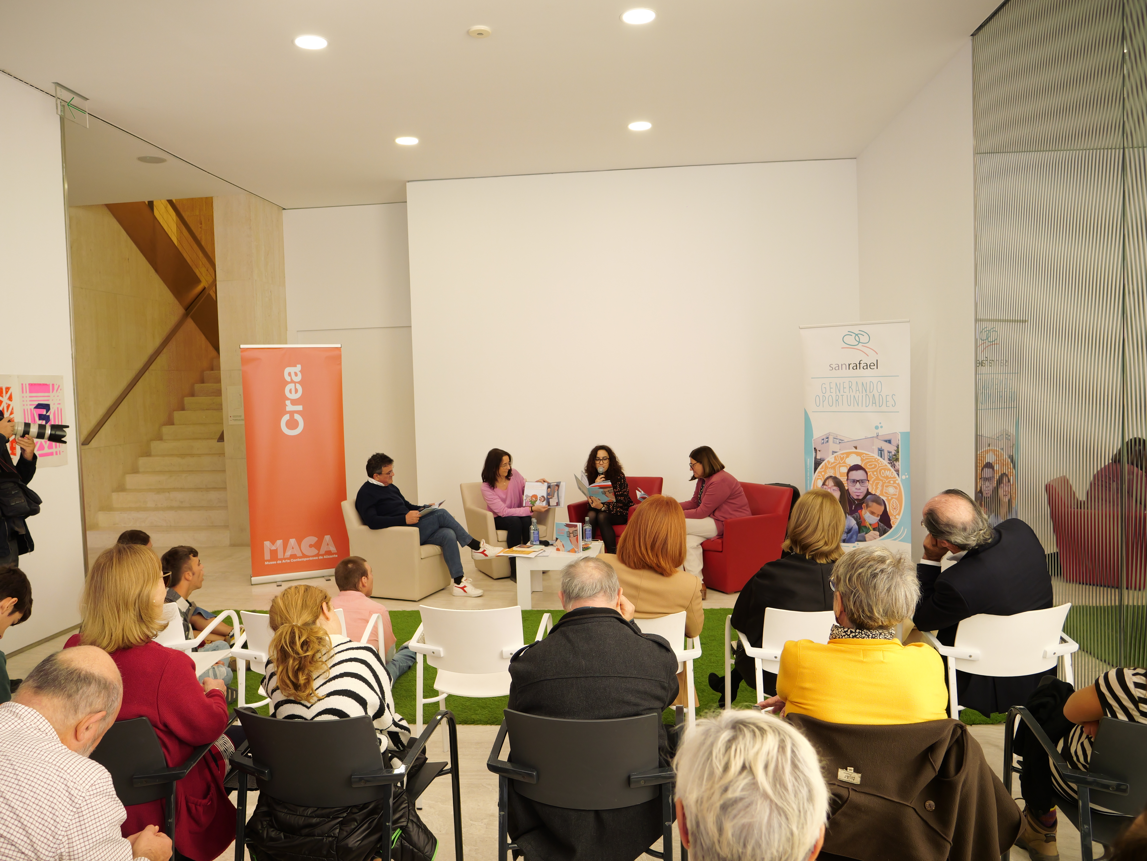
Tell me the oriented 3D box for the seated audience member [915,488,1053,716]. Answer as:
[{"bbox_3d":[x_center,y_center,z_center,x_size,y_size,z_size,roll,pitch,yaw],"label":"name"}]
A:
[{"bbox_3d":[1.515,0.799,3.262,0.600,1.200,0.860,-2,3,-4],"label":"seated audience member"}]

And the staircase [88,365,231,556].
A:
[{"bbox_3d":[-4.642,0.061,10.673,1.730,2.400,3.300,-1,3,6],"label":"staircase"}]

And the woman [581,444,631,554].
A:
[{"bbox_3d":[0.314,0.685,6.975,0.520,1.120,0.800,0,3,27],"label":"woman"}]

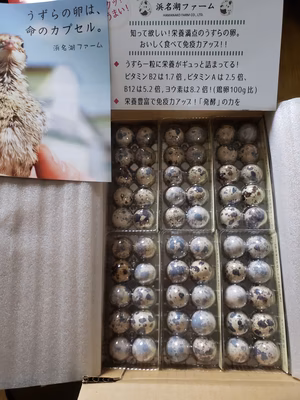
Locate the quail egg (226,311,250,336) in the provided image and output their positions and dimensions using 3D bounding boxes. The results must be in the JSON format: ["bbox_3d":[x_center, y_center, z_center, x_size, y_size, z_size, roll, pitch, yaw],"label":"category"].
[{"bbox_3d":[0.099,0.138,0.337,0.026,0.032,0.026,-1,74,5],"label":"quail egg"}]

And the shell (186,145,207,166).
[{"bbox_3d":[0.061,-0.058,0.397,0.025,0.032,0.025,-1,75,4],"label":"shell"}]

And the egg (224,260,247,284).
[{"bbox_3d":[0.099,0.082,0.346,0.025,0.032,0.025,-1,75,3],"label":"egg"}]

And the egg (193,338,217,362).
[{"bbox_3d":[0.061,0.167,0.337,0.026,0.032,0.026,-1,75,4],"label":"egg"}]

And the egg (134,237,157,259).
[{"bbox_3d":[-0.006,0.059,0.368,0.027,0.032,0.027,-1,74,5],"label":"egg"}]

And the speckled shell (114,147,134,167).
[{"bbox_3d":[-0.035,-0.059,0.400,0.026,0.032,0.026,-1,75,3],"label":"speckled shell"}]

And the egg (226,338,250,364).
[{"bbox_3d":[0.097,0.165,0.330,0.026,0.032,0.026,-1,74,5],"label":"egg"}]

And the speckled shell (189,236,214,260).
[{"bbox_3d":[0.061,0.056,0.355,0.026,0.033,0.026,-1,75,3],"label":"speckled shell"}]

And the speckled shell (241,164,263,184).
[{"bbox_3d":[0.130,-0.033,0.383,0.026,0.032,0.026,-1,75,3],"label":"speckled shell"}]

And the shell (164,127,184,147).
[{"bbox_3d":[0.032,-0.084,0.395,0.025,0.032,0.025,-1,75,3],"label":"shell"}]

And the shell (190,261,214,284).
[{"bbox_3d":[0.061,0.084,0.358,0.025,0.032,0.025,-1,75,4],"label":"shell"}]

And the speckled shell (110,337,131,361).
[{"bbox_3d":[-0.034,0.169,0.341,0.024,0.032,0.024,-1,75,4],"label":"speckled shell"}]

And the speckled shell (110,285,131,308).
[{"bbox_3d":[-0.035,0.114,0.355,0.025,0.032,0.025,-1,74,5],"label":"speckled shell"}]

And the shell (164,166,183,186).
[{"bbox_3d":[0.030,-0.031,0.381,0.025,0.032,0.025,-1,75,3],"label":"shell"}]

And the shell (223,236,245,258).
[{"bbox_3d":[0.101,0.056,0.360,0.026,0.032,0.026,-1,74,5],"label":"shell"}]

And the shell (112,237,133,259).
[{"bbox_3d":[-0.034,0.059,0.371,0.025,0.032,0.025,-1,74,5],"label":"shell"}]

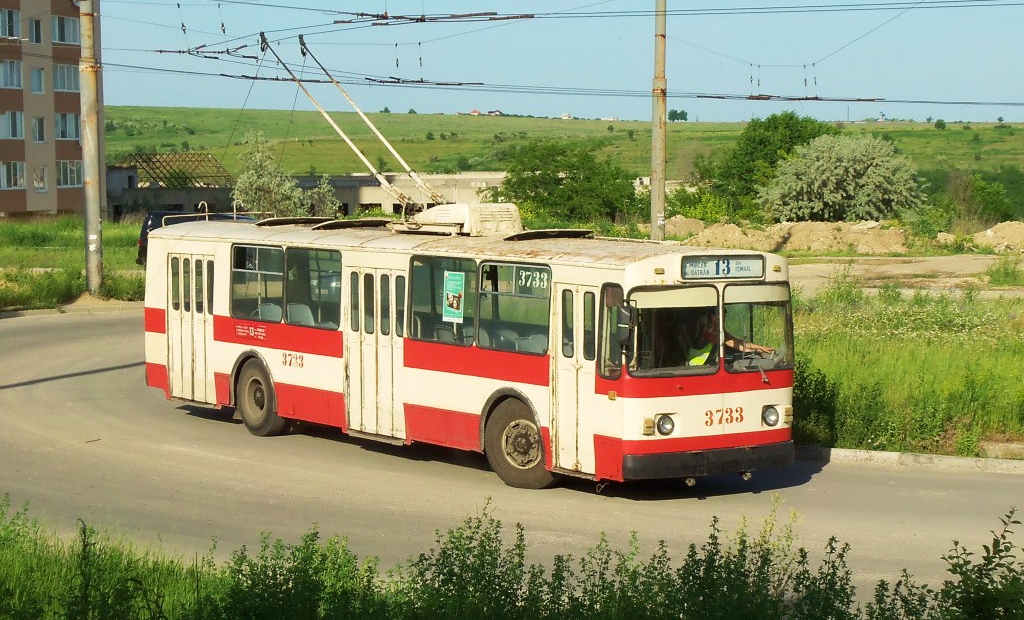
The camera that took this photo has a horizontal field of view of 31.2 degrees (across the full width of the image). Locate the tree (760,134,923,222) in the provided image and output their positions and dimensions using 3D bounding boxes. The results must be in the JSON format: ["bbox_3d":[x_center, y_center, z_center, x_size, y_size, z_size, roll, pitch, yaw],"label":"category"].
[{"bbox_3d":[15.450,-5.960,86.000,7.600,4.600,7.200,0,5,0],"label":"tree"}]

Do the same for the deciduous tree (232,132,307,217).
[{"bbox_3d":[-10.580,-5.450,80.000,3.300,4.600,3.200,0,5,0],"label":"deciduous tree"}]

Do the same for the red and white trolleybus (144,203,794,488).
[{"bbox_3d":[-1.200,0.200,24.850,2.500,3.330,11.600,-3,6,-39],"label":"red and white trolleybus"}]

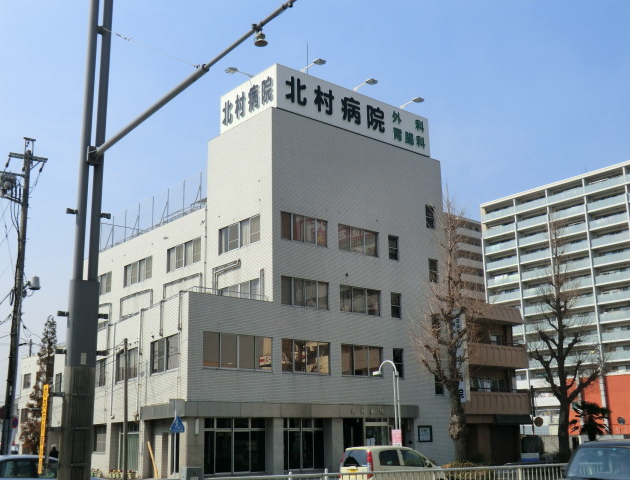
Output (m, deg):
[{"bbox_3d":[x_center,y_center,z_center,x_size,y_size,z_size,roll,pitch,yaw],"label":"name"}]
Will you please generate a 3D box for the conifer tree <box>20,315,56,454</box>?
[{"bbox_3d":[-21.842,12.045,59.375,3.300,12.242,3.300,4,-16,-19],"label":"conifer tree"}]

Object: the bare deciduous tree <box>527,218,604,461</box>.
[{"bbox_3d":[11.578,4.558,34.063,3.431,11.660,3.431,-6,-15,18],"label":"bare deciduous tree"}]

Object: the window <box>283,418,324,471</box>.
[{"bbox_3d":[-0.594,11.051,40.184,2.789,2.705,0.150,11,-20,-38],"label":"window"}]

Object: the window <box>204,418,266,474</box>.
[{"bbox_3d":[-3.859,9.525,34.232,3.802,2.506,0.150,11,-19,-39],"label":"window"}]

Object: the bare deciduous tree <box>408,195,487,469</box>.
[{"bbox_3d":[5.474,3.651,30.109,3.032,11.628,3.032,-4,-15,10],"label":"bare deciduous tree"}]

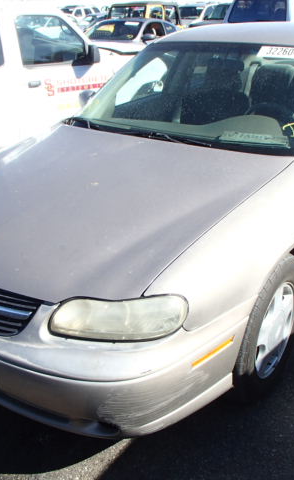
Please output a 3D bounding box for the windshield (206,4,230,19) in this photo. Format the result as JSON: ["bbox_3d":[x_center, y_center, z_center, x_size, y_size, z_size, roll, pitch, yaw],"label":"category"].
[{"bbox_3d":[2.552,-7.690,17.500,1.420,0.580,0.160,16,-12,33],"label":"windshield"}]

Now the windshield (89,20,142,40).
[{"bbox_3d":[-0.649,-4.856,12.000,1.400,0.160,0.750,16,63,33],"label":"windshield"}]

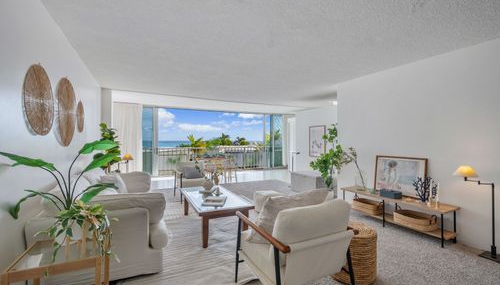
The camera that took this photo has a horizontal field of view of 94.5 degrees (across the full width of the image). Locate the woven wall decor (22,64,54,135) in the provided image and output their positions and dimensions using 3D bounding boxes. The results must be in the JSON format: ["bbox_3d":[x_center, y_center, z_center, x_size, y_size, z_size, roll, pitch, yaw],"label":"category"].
[{"bbox_3d":[-1.677,-0.330,1.859,0.050,0.580,0.610,0,0,-26],"label":"woven wall decor"}]

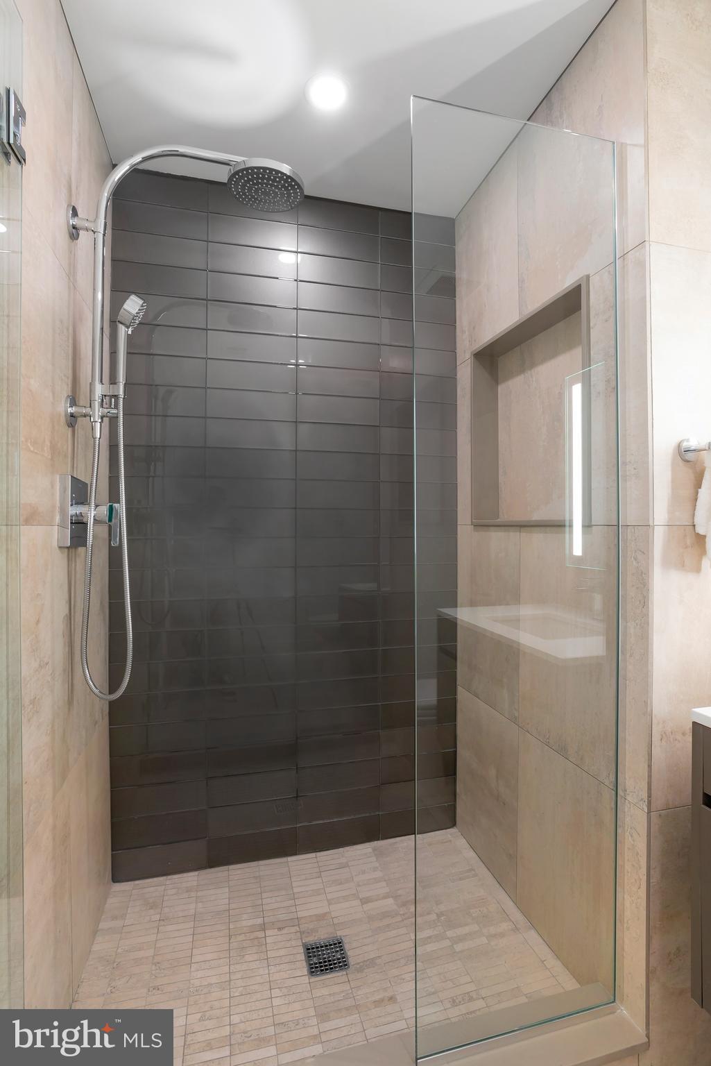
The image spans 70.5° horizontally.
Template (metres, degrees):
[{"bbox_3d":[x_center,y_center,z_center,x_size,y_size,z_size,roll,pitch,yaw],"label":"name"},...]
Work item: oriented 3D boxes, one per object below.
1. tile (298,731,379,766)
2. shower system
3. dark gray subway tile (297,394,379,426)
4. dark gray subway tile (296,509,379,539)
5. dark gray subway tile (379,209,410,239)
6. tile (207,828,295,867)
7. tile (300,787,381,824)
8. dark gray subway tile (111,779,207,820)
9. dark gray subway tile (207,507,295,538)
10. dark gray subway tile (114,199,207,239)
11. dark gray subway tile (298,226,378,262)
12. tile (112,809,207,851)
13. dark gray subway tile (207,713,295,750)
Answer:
[{"bbox_3d":[-0.058,0.780,1.825,0.304,0.100,0.010,0,0,-14],"label":"tile"},{"bbox_3d":[-0.422,-0.294,1.309,0.578,1.426,0.200,0,-1,-14],"label":"shower system"},{"bbox_3d":[-0.059,-0.446,1.836,0.304,0.100,0.010,0,0,-14],"label":"dark gray subway tile"},{"bbox_3d":[-0.059,-0.036,1.832,0.304,0.100,0.010,0,0,-14],"label":"dark gray subway tile"},{"bbox_3d":[0.240,-1.155,1.903,0.306,0.100,0.010,0,0,-14],"label":"dark gray subway tile"},{"bbox_3d":[-0.356,1.089,1.744,0.306,0.100,0.010,0,0,-14],"label":"tile"},{"bbox_3d":[-0.058,0.982,1.823,0.304,0.100,0.010,0,0,-14],"label":"tile"},{"bbox_3d":[-0.650,0.885,1.680,0.299,0.100,0.010,0,0,-14],"label":"dark gray subway tile"},{"bbox_3d":[-0.359,-0.035,1.769,0.306,0.100,0.010,0,-1,-14],"label":"dark gray subway tile"},{"bbox_3d":[-0.657,-1.050,1.696,0.299,0.100,0.010,0,0,-14],"label":"dark gray subway tile"},{"bbox_3d":[-0.060,-1.053,1.830,0.306,0.100,0.010,0,0,-14],"label":"dark gray subway tile"},{"bbox_3d":[-0.655,0.991,1.688,0.301,0.100,0.010,0,-1,-14],"label":"tile"},{"bbox_3d":[-0.358,0.683,1.763,0.306,0.100,0.010,0,-1,-14],"label":"dark gray subway tile"}]

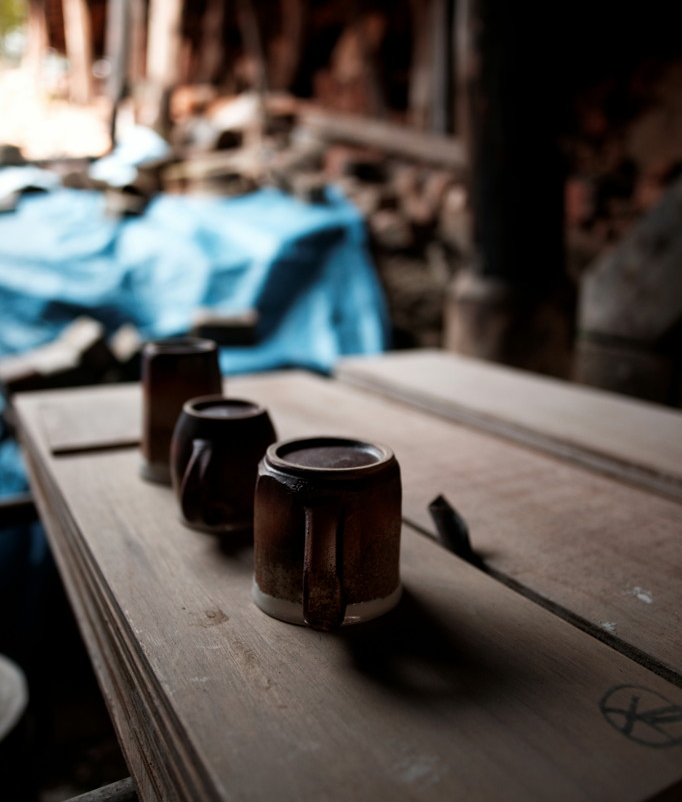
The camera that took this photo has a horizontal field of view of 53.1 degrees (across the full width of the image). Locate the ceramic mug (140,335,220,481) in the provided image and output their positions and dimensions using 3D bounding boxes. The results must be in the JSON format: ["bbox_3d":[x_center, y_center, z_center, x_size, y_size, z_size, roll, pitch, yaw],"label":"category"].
[{"bbox_3d":[-0.139,0.008,0.595,0.071,0.113,0.071,-1,14,-13],"label":"ceramic mug"}]

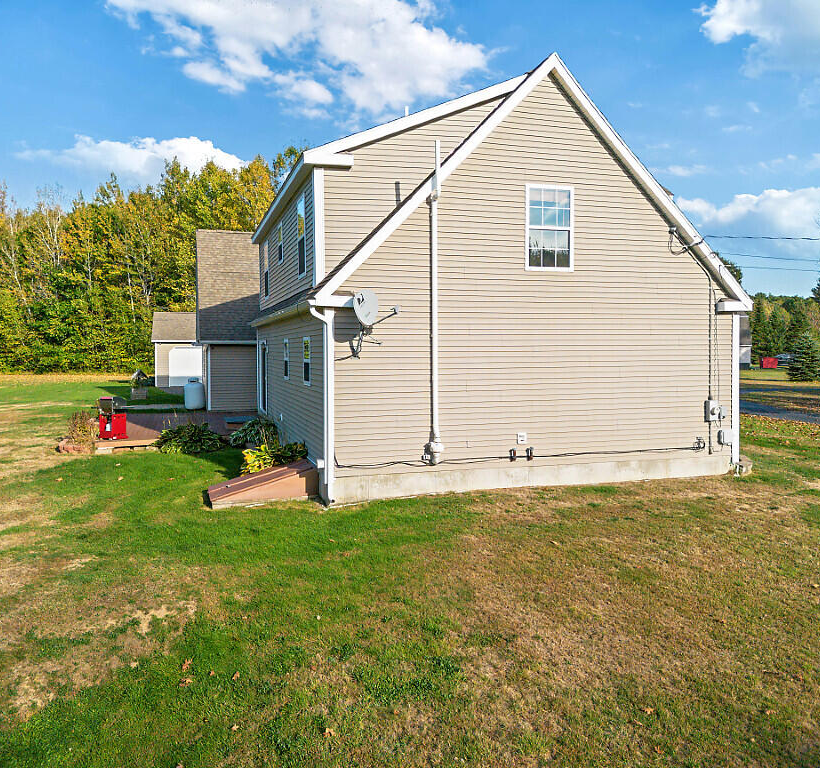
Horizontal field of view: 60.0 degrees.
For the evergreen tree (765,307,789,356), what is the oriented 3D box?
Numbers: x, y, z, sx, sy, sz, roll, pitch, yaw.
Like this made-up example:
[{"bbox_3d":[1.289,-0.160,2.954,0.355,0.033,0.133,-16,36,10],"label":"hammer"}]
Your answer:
[{"bbox_3d":[51.620,-6.761,100.000,3.900,8.200,3.900,-1,3,-17],"label":"evergreen tree"}]

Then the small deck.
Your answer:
[{"bbox_3d":[-6.694,1.384,21.540,4.400,0.280,7.300,-1,3,-17],"label":"small deck"}]

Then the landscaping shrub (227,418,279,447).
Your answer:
[{"bbox_3d":[-4.326,1.327,19.500,1.200,0.680,1.100,-1,3,-17],"label":"landscaping shrub"}]

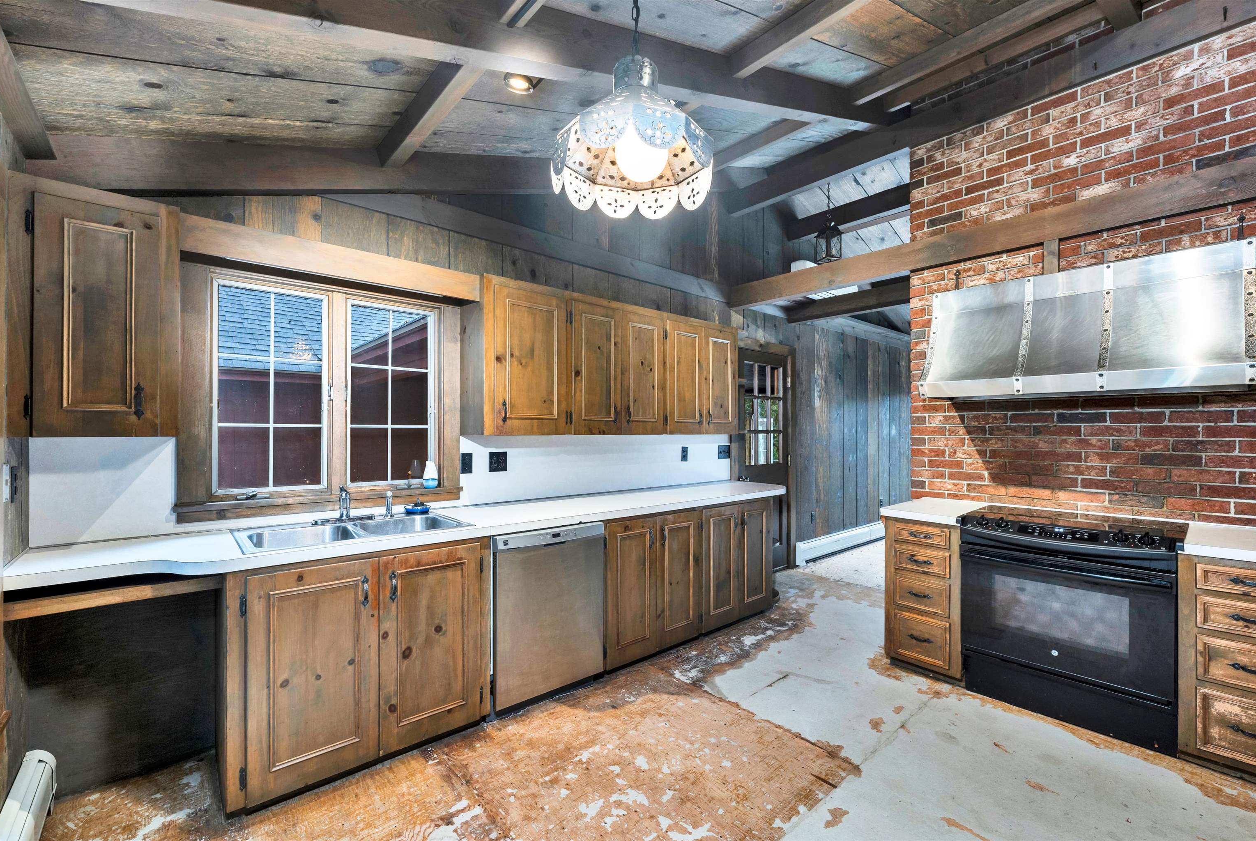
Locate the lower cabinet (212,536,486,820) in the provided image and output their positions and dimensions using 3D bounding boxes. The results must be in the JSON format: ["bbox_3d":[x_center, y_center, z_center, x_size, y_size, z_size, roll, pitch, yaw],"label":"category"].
[{"bbox_3d":[-1.156,0.903,2.218,0.910,0.804,0.620,1,-1,-41],"label":"lower cabinet"}]

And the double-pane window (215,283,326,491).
[{"bbox_3d":[-1.563,-0.131,2.323,0.410,0.885,0.070,1,-1,-41],"label":"double-pane window"}]

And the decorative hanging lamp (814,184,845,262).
[{"bbox_3d":[1.630,-1.598,4.269,0.180,0.635,0.180,1,-1,-41],"label":"decorative hanging lamp"}]

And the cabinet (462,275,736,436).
[{"bbox_3d":[-0.042,-0.314,3.424,2.055,0.813,0.305,1,-1,-41],"label":"cabinet"}]

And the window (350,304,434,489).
[{"bbox_3d":[-1.189,-0.118,2.651,0.405,0.880,0.070,1,-1,-41],"label":"window"}]

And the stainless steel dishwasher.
[{"bbox_3d":[-0.545,0.914,2.728,0.610,0.802,0.600,1,-1,-41],"label":"stainless steel dishwasher"}]

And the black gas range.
[{"bbox_3d":[2.176,0.920,2.590,0.630,0.905,0.765,1,-1,-41],"label":"black gas range"}]

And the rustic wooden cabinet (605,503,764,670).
[{"bbox_3d":[0.244,0.934,3.446,1.505,0.808,0.620,1,-1,-41],"label":"rustic wooden cabinet"}]

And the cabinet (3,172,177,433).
[{"bbox_3d":[-1.841,-0.354,1.846,0.402,0.823,0.305,1,-1,-41],"label":"cabinet"}]

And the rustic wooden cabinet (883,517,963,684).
[{"bbox_3d":[1.786,0.954,3.026,0.560,0.820,0.380,1,-1,-41],"label":"rustic wooden cabinet"}]

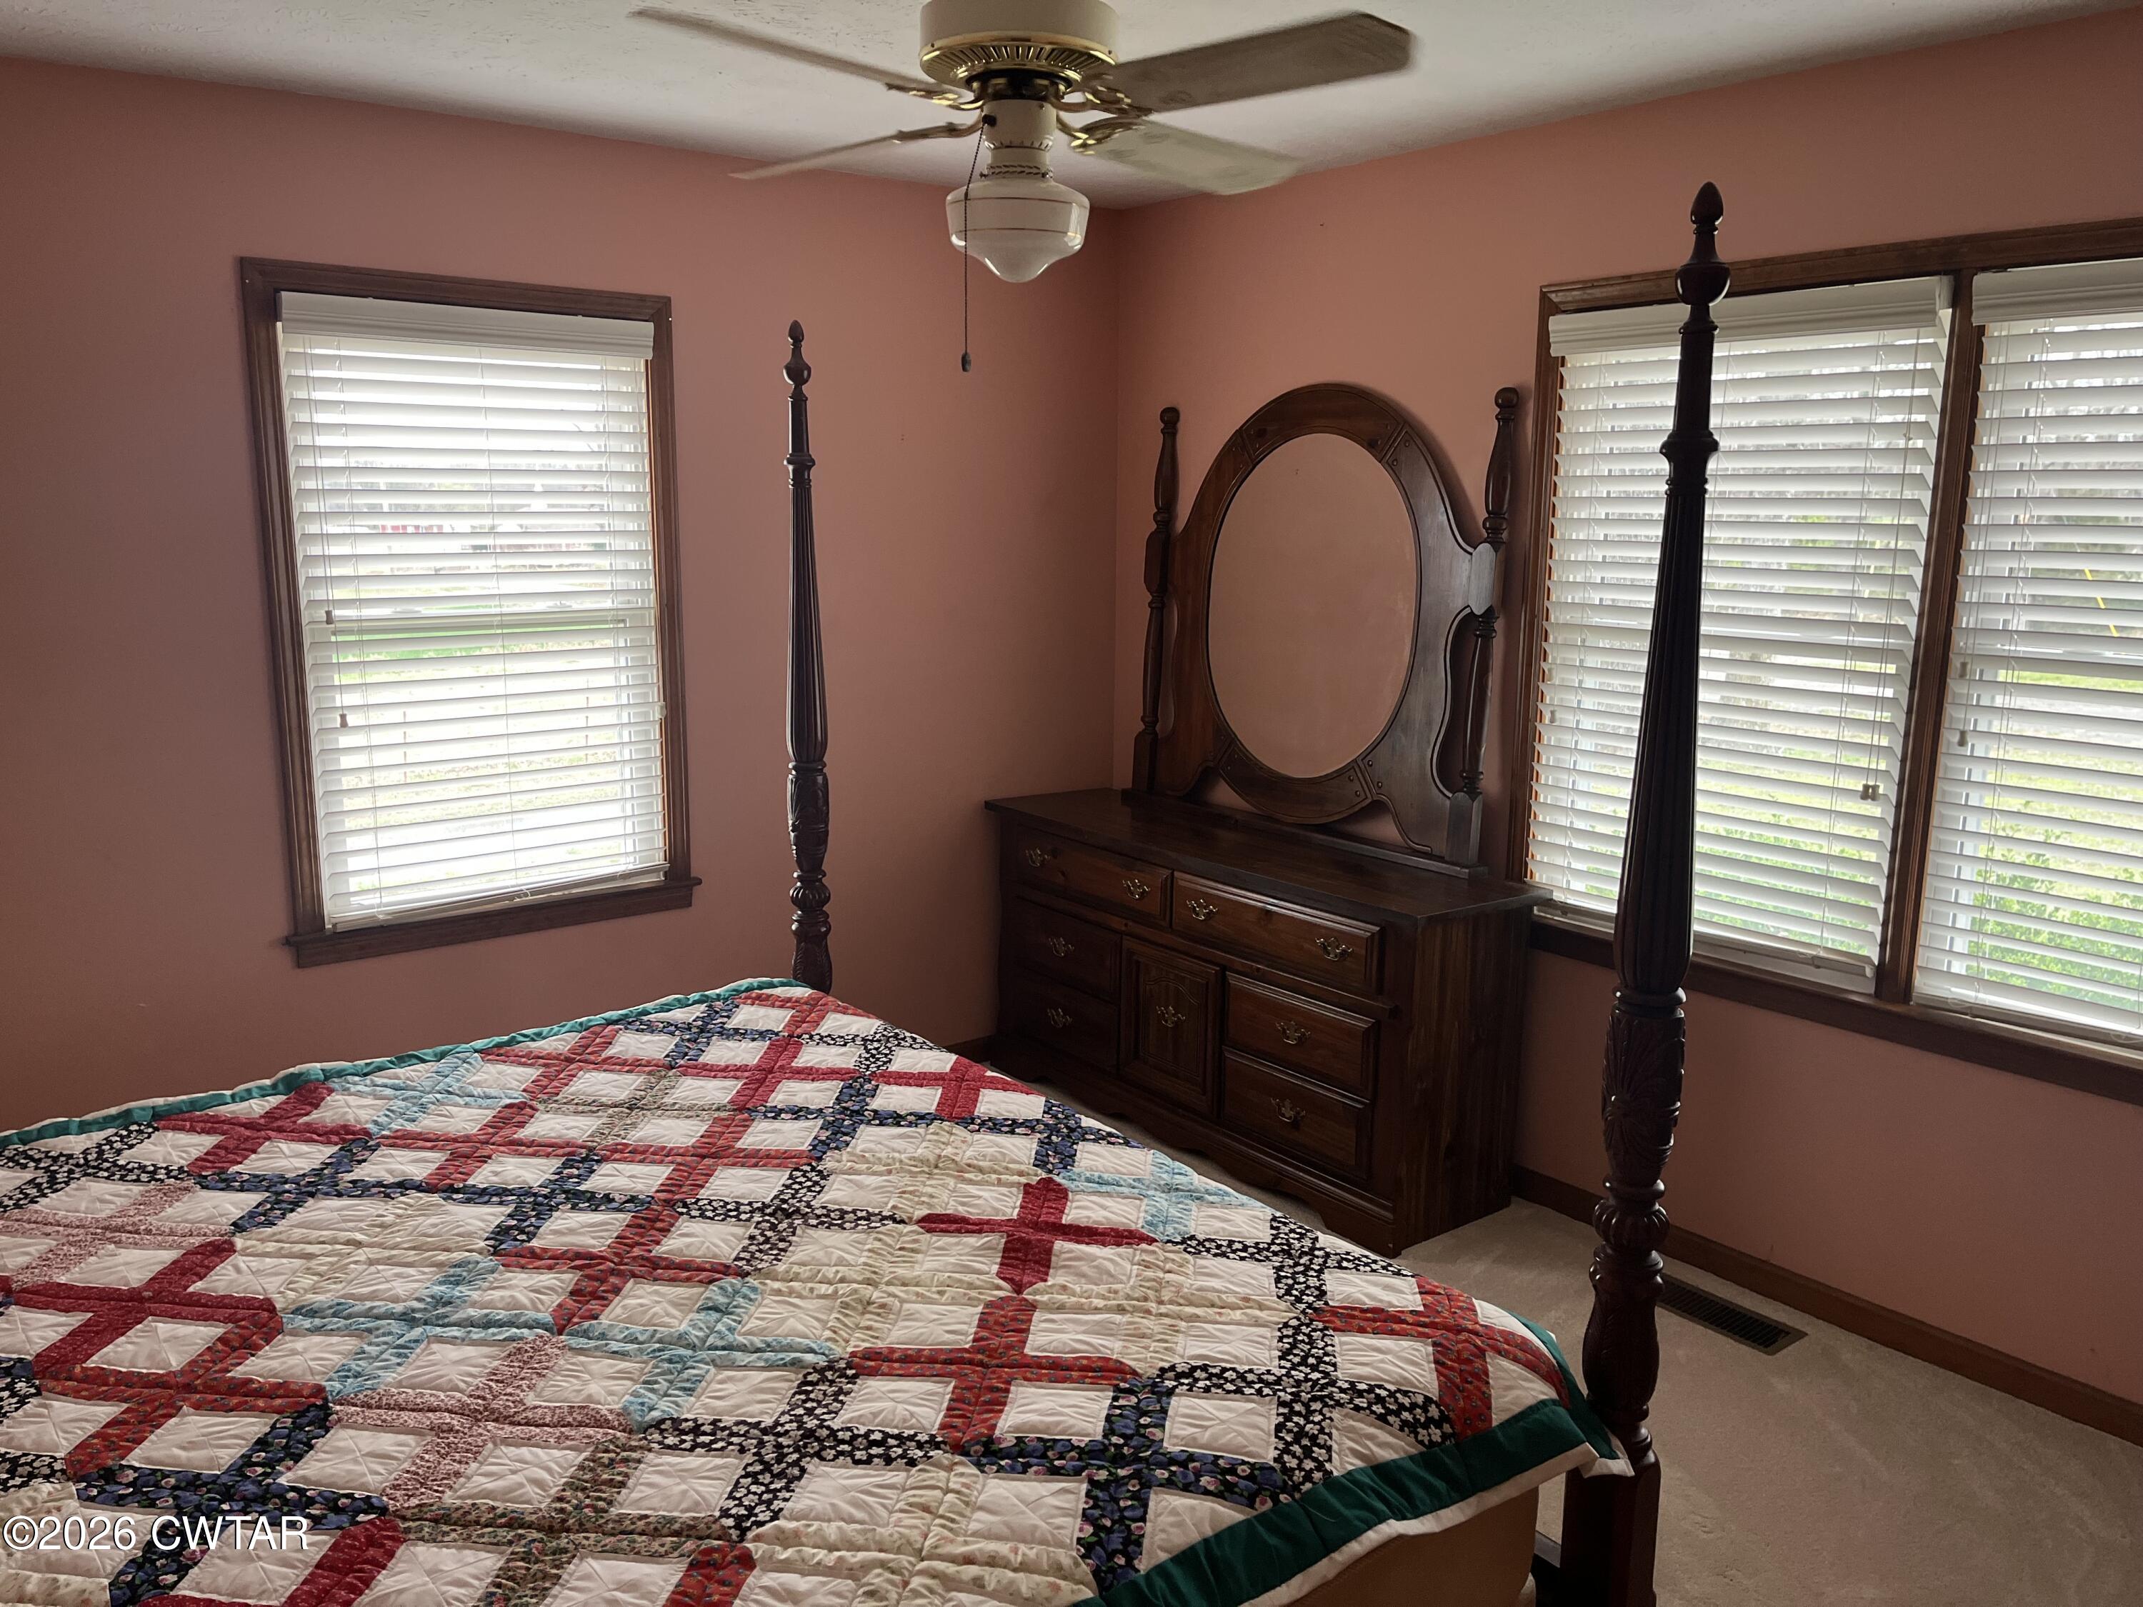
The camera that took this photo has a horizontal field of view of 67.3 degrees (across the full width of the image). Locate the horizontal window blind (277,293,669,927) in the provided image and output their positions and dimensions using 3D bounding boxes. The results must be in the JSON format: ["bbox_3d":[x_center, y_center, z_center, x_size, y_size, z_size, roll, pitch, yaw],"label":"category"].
[{"bbox_3d":[-1.304,-0.427,3.651,0.800,1.340,0.065,-8,14,-38],"label":"horizontal window blind"}]

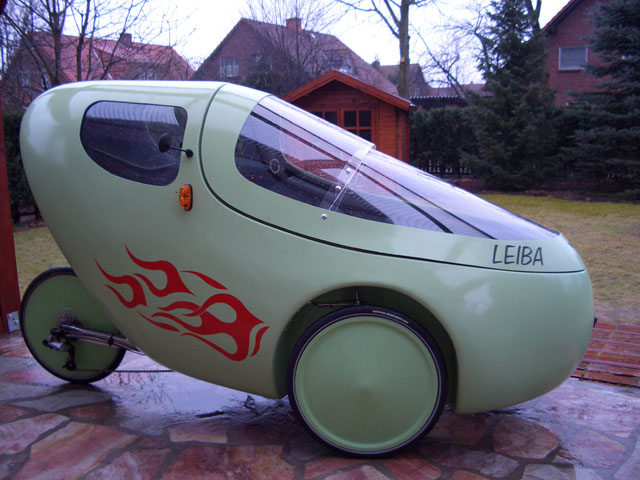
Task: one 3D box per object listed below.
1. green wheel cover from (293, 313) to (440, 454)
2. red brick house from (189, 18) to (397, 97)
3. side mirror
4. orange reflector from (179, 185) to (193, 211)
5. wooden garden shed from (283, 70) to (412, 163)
[{"bbox_3d":[0.133,0.411,1.850,0.430,0.430,0.050,0,9,12],"label":"green wheel cover"},{"bbox_3d":[-1.823,-10.896,45.632,10.600,8.900,10.400,5,11,36],"label":"red brick house"},{"bbox_3d":[-0.425,-0.280,1.894,0.048,0.069,0.130,2,10,20],"label":"side mirror"},{"bbox_3d":[-0.405,-0.128,1.955,0.033,0.077,0.027,1,2,17],"label":"orange reflector"},{"bbox_3d":[0.563,-2.285,14.055,2.950,2.450,2.700,0,9,10],"label":"wooden garden shed"}]

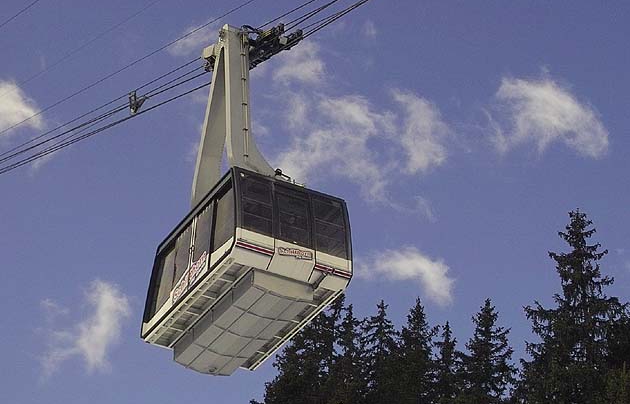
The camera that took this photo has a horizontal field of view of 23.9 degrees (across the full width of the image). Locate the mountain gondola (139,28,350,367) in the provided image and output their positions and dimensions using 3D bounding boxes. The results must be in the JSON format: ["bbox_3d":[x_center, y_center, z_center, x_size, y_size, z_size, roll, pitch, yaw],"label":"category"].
[{"bbox_3d":[-1.680,-0.694,39.106,3.100,9.517,5.859,17,-35,-22],"label":"mountain gondola"}]

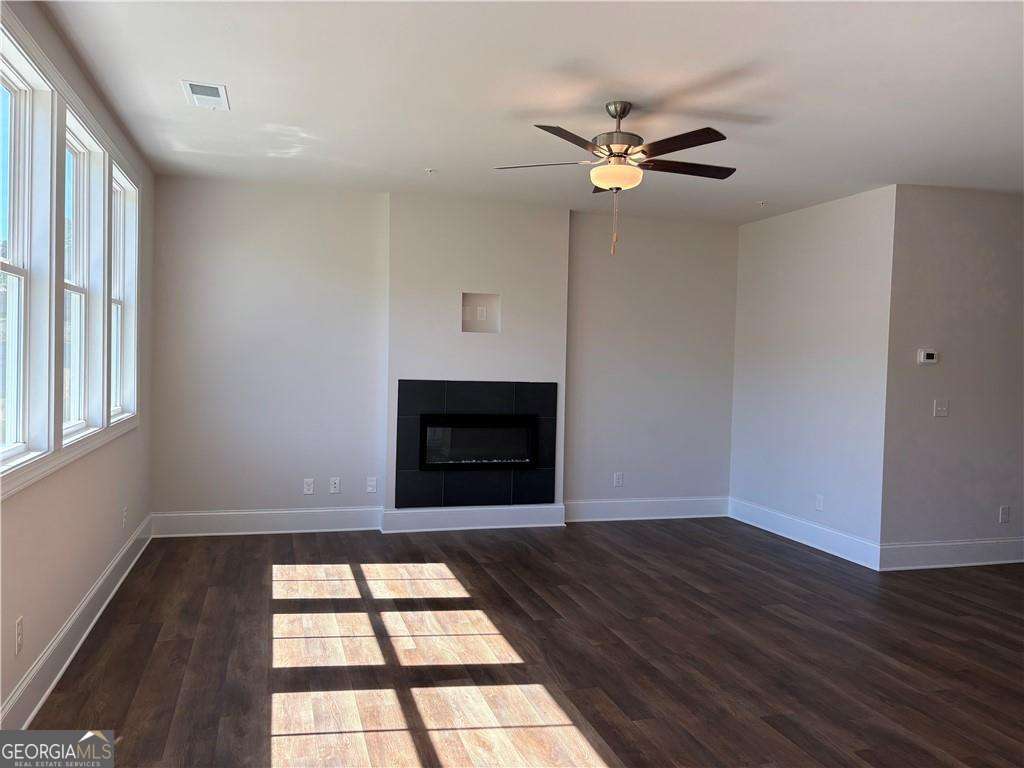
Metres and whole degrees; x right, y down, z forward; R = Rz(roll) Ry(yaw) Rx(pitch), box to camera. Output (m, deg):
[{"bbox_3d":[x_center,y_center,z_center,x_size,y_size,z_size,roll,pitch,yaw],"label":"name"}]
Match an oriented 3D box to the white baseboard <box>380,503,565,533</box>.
[{"bbox_3d":[-0.297,1.129,6.456,1.568,0.187,0.025,1,2,-17],"label":"white baseboard"}]

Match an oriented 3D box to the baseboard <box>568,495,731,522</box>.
[{"bbox_3d":[1.235,1.153,7.074,1.754,0.187,0.025,1,2,-17],"label":"baseboard"}]

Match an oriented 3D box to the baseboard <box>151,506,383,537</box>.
[{"bbox_3d":[-1.913,1.094,6.108,1.757,0.187,0.025,1,2,-17],"label":"baseboard"}]

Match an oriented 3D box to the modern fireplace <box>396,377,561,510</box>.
[{"bbox_3d":[-0.275,0.502,6.441,1.378,1.047,0.025,1,2,-17],"label":"modern fireplace"}]

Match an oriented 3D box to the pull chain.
[{"bbox_3d":[0.527,-0.822,3.934,0.030,0.333,0.025,1,2,-17],"label":"pull chain"}]

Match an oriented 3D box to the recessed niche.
[{"bbox_3d":[-0.268,-0.591,6.462,0.326,0.324,0.100,1,2,-17],"label":"recessed niche"}]

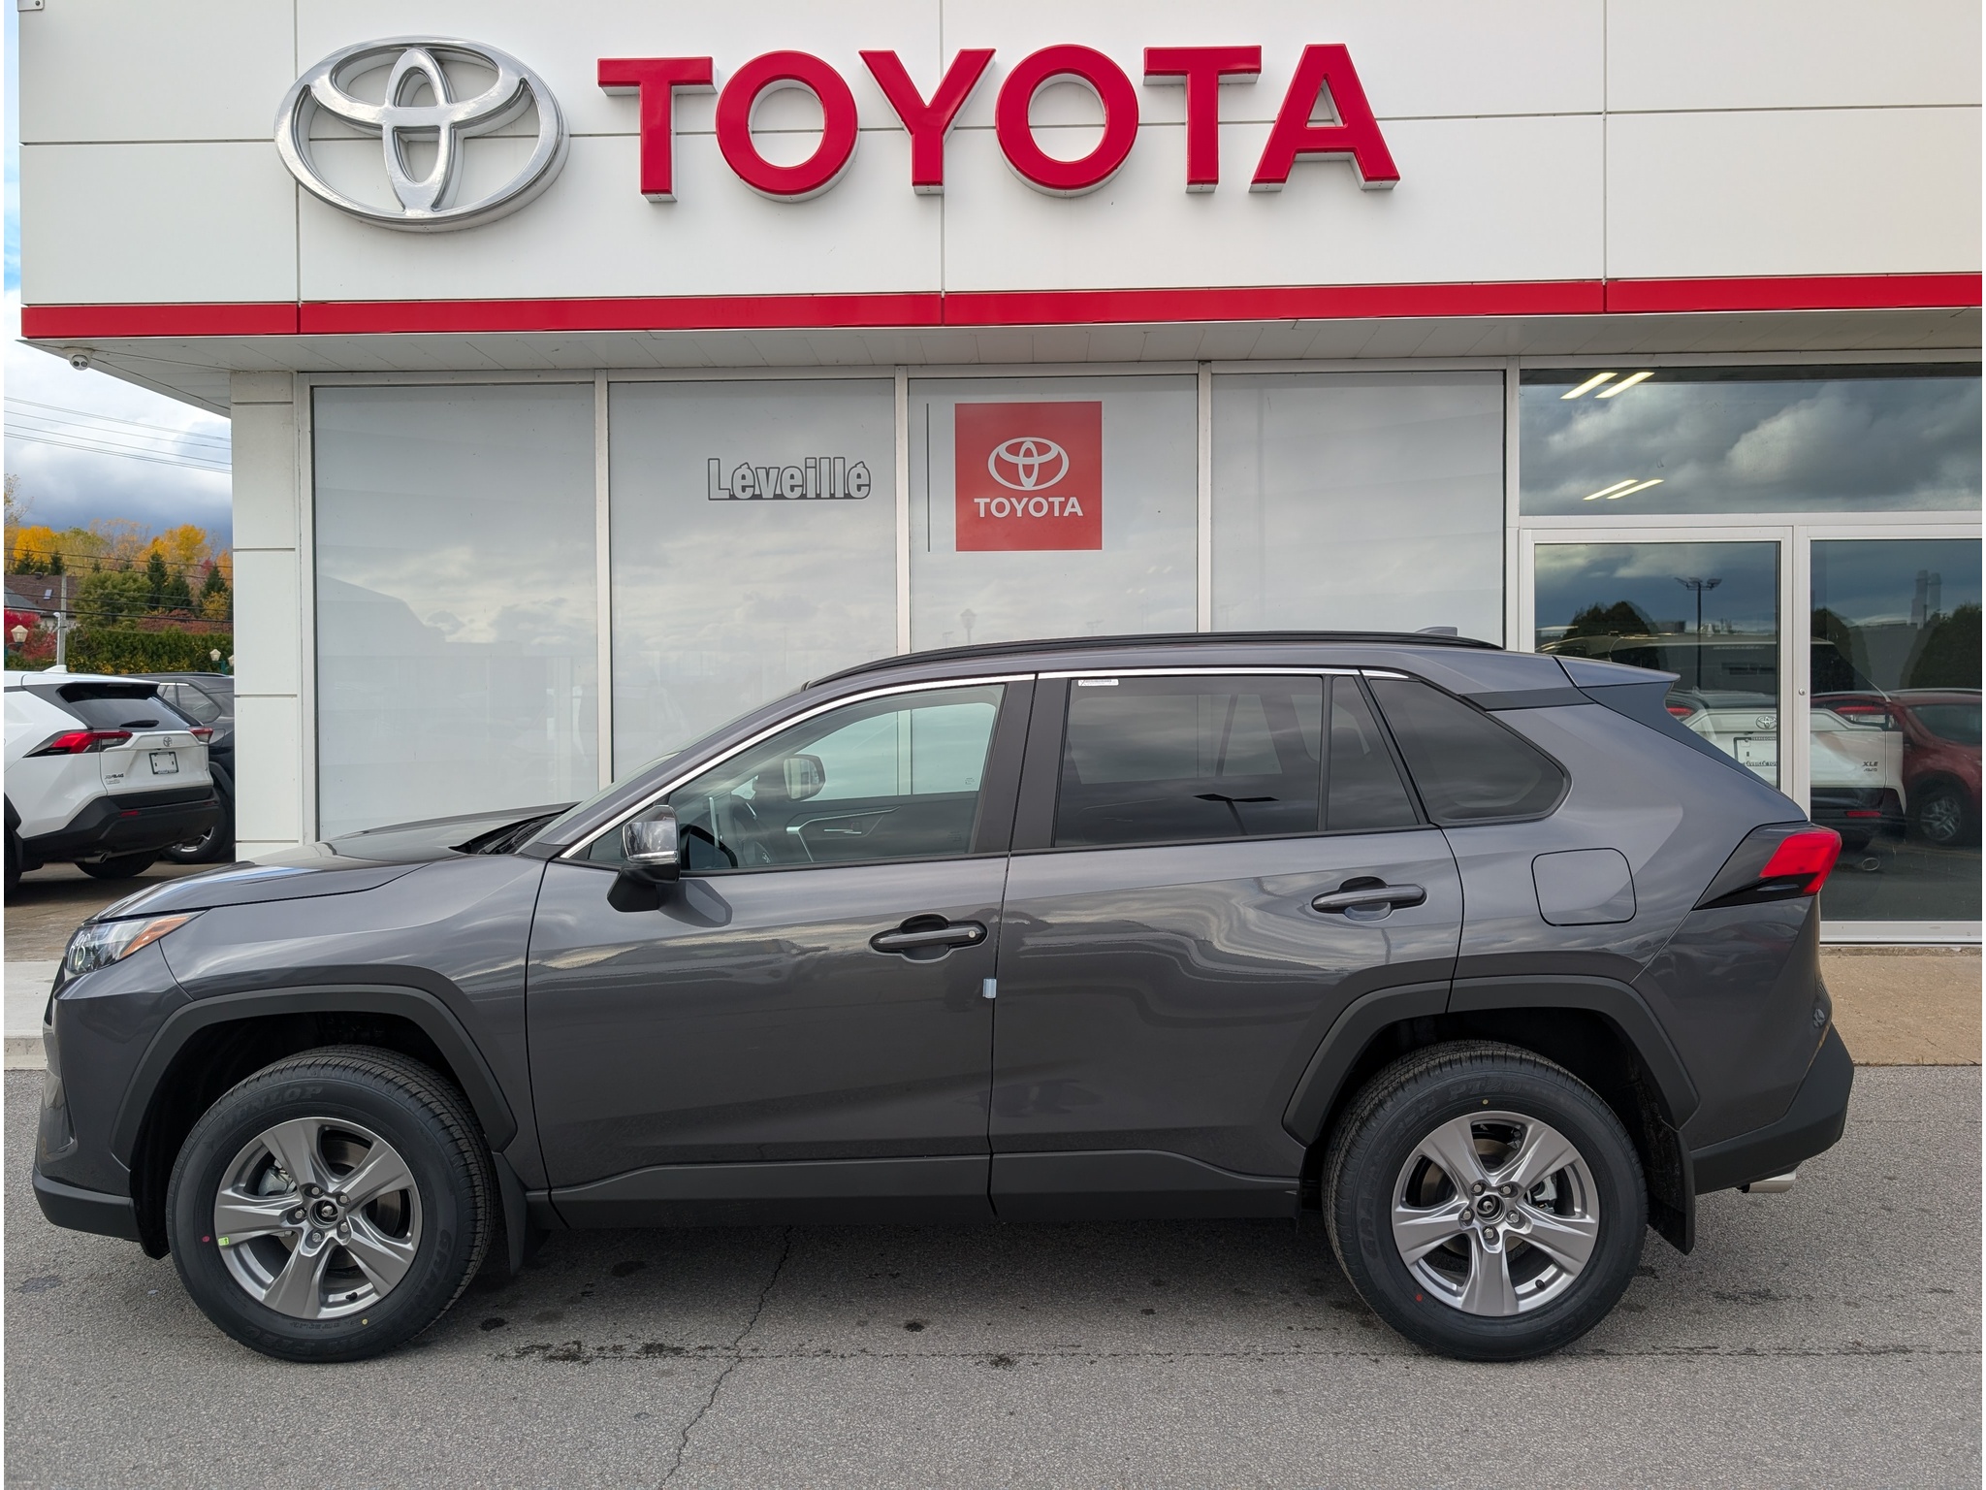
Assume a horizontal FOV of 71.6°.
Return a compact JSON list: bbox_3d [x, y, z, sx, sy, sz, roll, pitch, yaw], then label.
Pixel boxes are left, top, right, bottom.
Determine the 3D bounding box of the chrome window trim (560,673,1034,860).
[{"bbox_3d":[-0.459,0.048,3.296,1.115,0.432,0.150,0,0,1],"label":"chrome window trim"}]

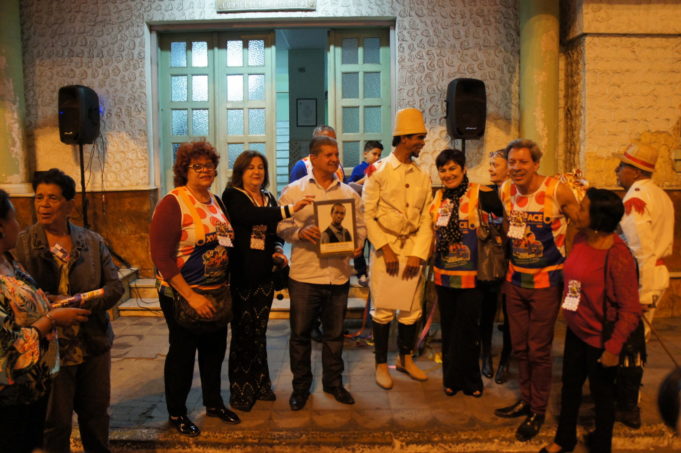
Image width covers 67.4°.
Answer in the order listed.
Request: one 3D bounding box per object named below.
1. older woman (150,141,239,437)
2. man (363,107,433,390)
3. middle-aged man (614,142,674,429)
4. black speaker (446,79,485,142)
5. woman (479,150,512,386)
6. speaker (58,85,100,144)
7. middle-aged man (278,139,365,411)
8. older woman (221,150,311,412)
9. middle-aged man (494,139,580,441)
[{"bbox_3d":[-0.857,0.337,2.990,0.500,1.660,0.380,-2,3,-38],"label":"older woman"},{"bbox_3d":[0.412,0.137,3.689,0.520,1.977,0.380,-1,2,-6],"label":"man"},{"bbox_3d":[1.801,0.323,3.000,0.380,1.624,0.480,0,2,28],"label":"middle-aged man"},{"bbox_3d":[1.433,-1.341,5.850,0.400,0.660,0.340,-1,2,-11],"label":"black speaker"},{"bbox_3d":[1.148,0.272,3.756,0.480,1.684,0.340,0,2,25],"label":"woman"},{"bbox_3d":[-3.043,-1.311,5.950,0.400,0.660,0.340,0,2,25],"label":"speaker"},{"bbox_3d":[-0.141,0.282,3.291,0.530,1.729,0.420,-1,2,-15],"label":"middle-aged man"},{"bbox_3d":[-0.520,0.332,3.305,0.520,1.639,0.400,-2,2,-27],"label":"older woman"},{"bbox_3d":[1.162,0.316,2.989,0.520,1.653,0.380,0,2,27],"label":"middle-aged man"}]

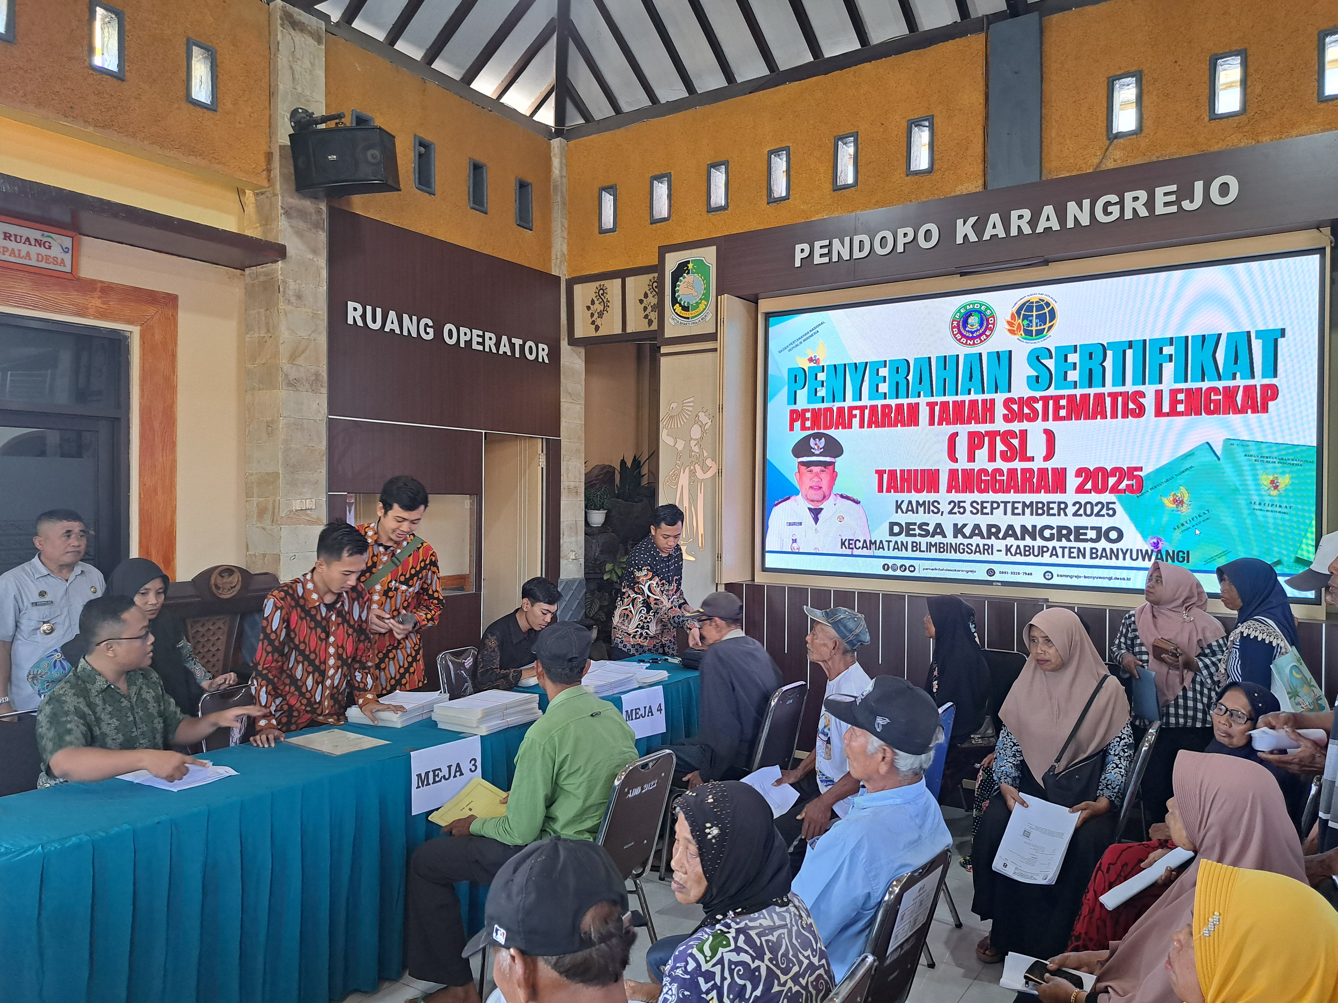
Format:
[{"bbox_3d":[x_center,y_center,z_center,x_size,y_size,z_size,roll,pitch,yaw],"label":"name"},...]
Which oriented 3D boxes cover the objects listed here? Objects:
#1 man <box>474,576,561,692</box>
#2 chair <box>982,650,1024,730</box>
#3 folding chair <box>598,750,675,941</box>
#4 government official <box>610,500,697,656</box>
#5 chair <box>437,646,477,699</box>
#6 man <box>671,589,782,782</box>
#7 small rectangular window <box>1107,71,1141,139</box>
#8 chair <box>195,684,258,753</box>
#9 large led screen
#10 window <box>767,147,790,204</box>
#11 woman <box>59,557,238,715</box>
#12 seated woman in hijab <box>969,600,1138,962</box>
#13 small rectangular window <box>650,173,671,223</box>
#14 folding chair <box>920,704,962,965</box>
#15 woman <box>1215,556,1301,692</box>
[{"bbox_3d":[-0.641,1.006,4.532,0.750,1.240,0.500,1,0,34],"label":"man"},{"bbox_3d":[1.546,1.216,4.629,0.420,0.850,0.550,1,0,34],"label":"chair"},{"bbox_3d":[-0.242,1.204,3.069,0.480,0.830,0.420,1,0,34],"label":"folding chair"},{"bbox_3d":[-0.092,0.819,5.280,0.460,1.610,0.420,0,1,-43],"label":"government official"},{"bbox_3d":[-0.898,1.193,4.672,0.500,0.870,0.450,1,1,29],"label":"chair"},{"bbox_3d":[0.167,1.015,4.067,0.740,1.240,0.500,1,0,34],"label":"man"},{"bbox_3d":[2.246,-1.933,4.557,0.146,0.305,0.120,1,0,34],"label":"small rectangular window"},{"bbox_3d":[-1.561,1.200,3.691,0.550,0.850,0.420,1,0,34],"label":"chair"},{"bbox_3d":[1.854,-0.359,5.166,2.925,1.648,0.100,1,0,34],"label":"large led screen"},{"bbox_3d":[0.729,-2.120,6.051,0.157,0.343,0.100,1,1,33],"label":"window"},{"bbox_3d":[-2.208,0.941,3.900,0.600,1.390,0.680,1,1,37],"label":"woman"},{"bbox_3d":[1.460,1.028,3.570,0.740,1.240,0.540,0,1,-43],"label":"seated woman in hijab"},{"bbox_3d":[-0.044,-2.130,6.554,0.157,0.343,0.100,1,1,33],"label":"small rectangular window"},{"bbox_3d":[0.828,1.210,3.522,0.480,0.830,0.430,1,0,34],"label":"folding chair"},{"bbox_3d":[2.508,0.949,3.950,0.380,1.430,0.480,0,0,2],"label":"woman"}]

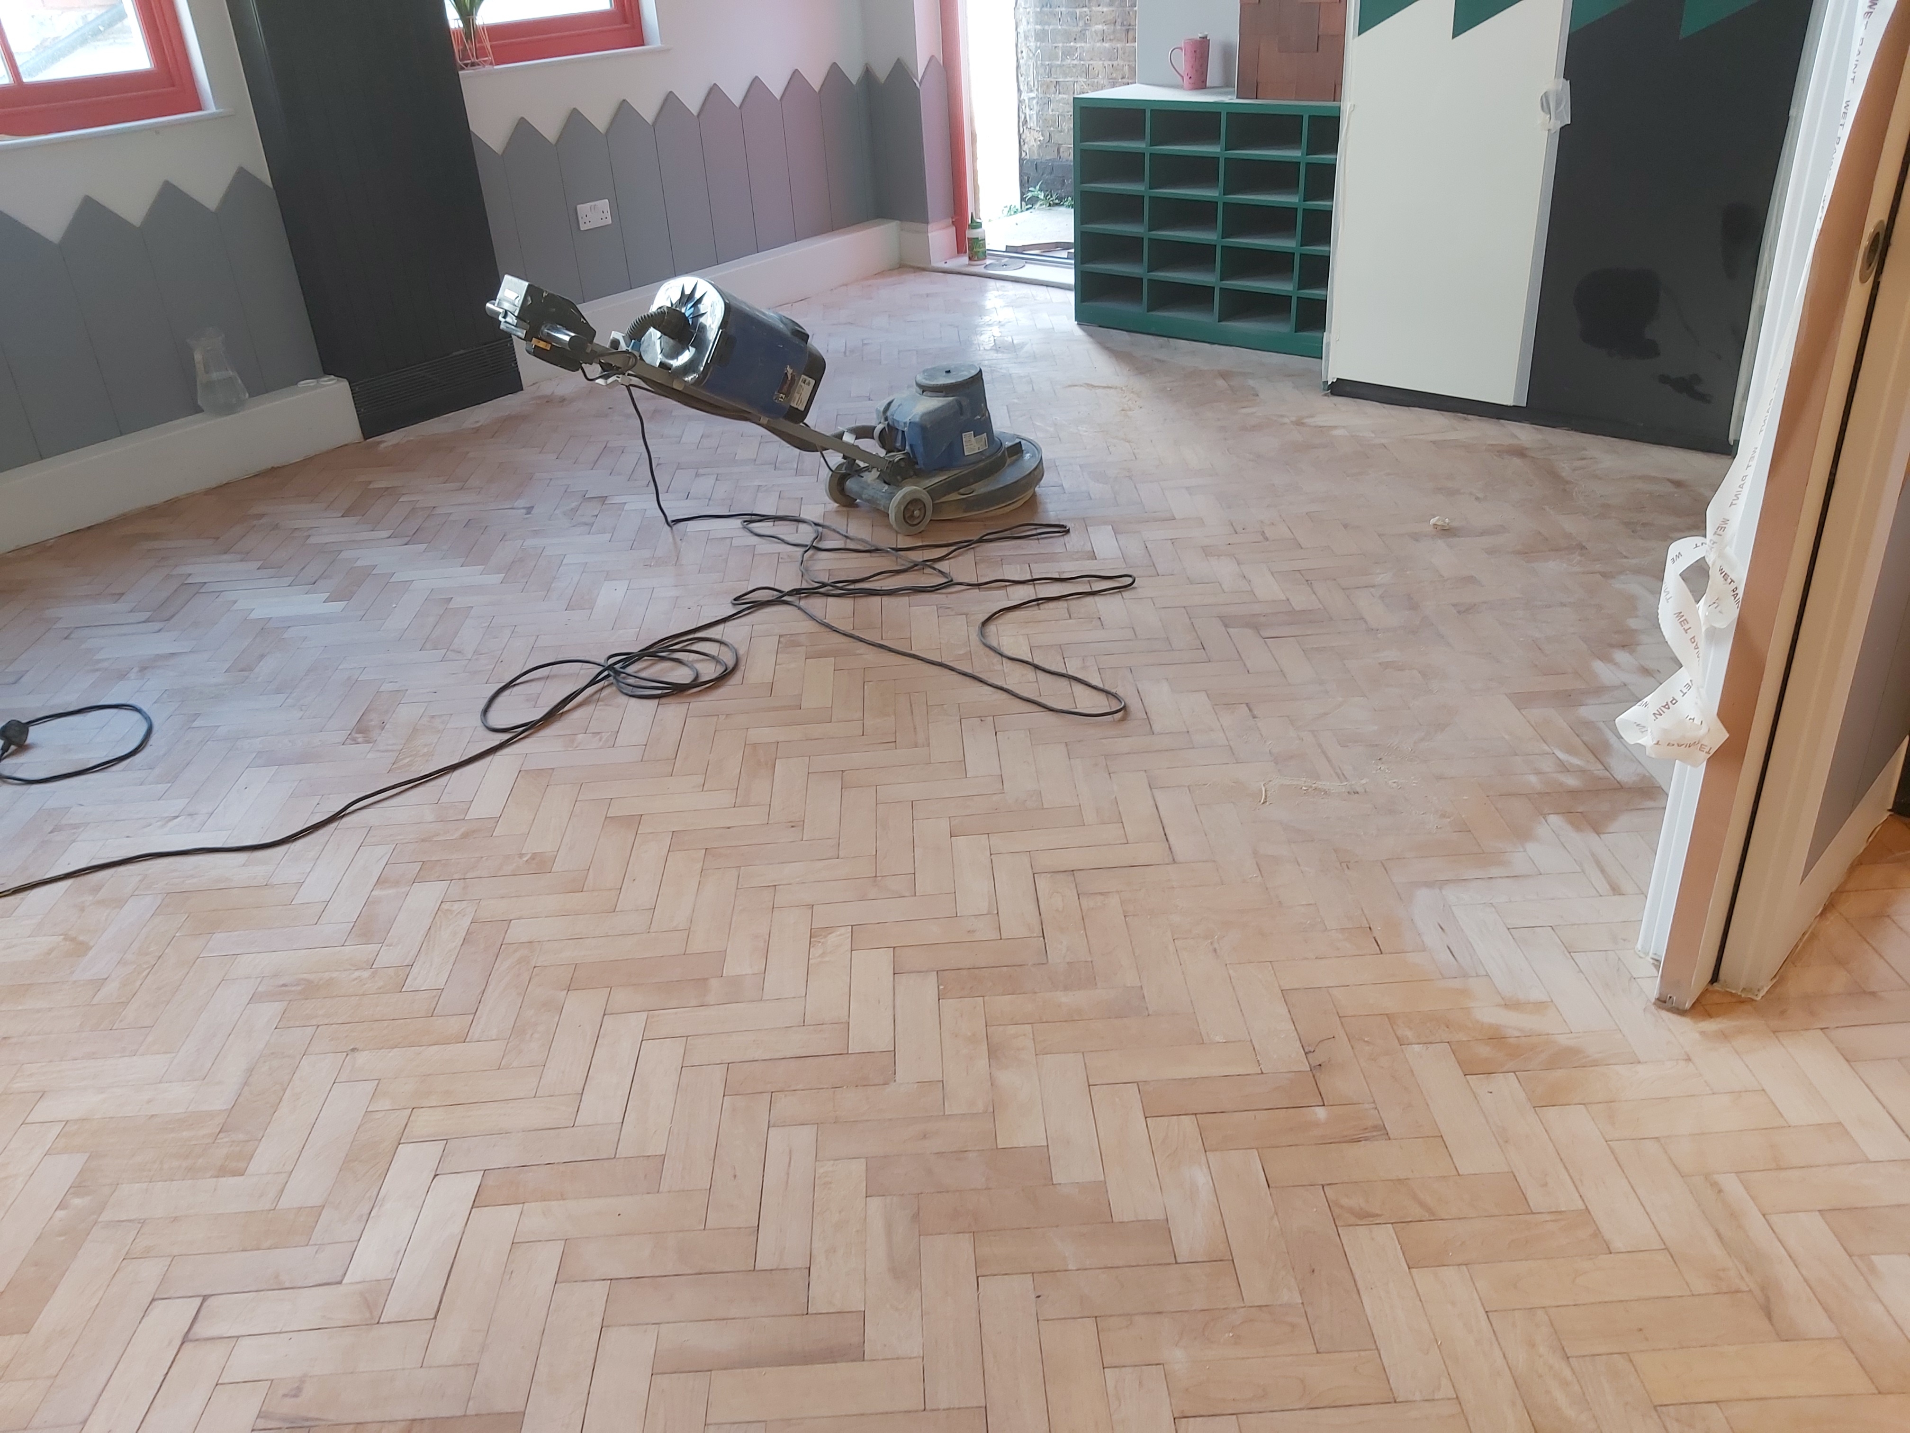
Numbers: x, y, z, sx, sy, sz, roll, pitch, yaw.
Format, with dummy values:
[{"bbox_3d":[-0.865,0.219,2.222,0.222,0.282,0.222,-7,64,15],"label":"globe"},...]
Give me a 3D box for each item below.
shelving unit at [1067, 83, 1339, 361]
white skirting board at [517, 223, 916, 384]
[{"bbox_3d":[1.002,-1.695,4.873,1.168,0.768,0.393,19,37,35],"label":"shelving unit"},{"bbox_3d":[-0.935,-1.653,5.631,0.152,0.183,2.035,19,37,35],"label":"white skirting board"}]

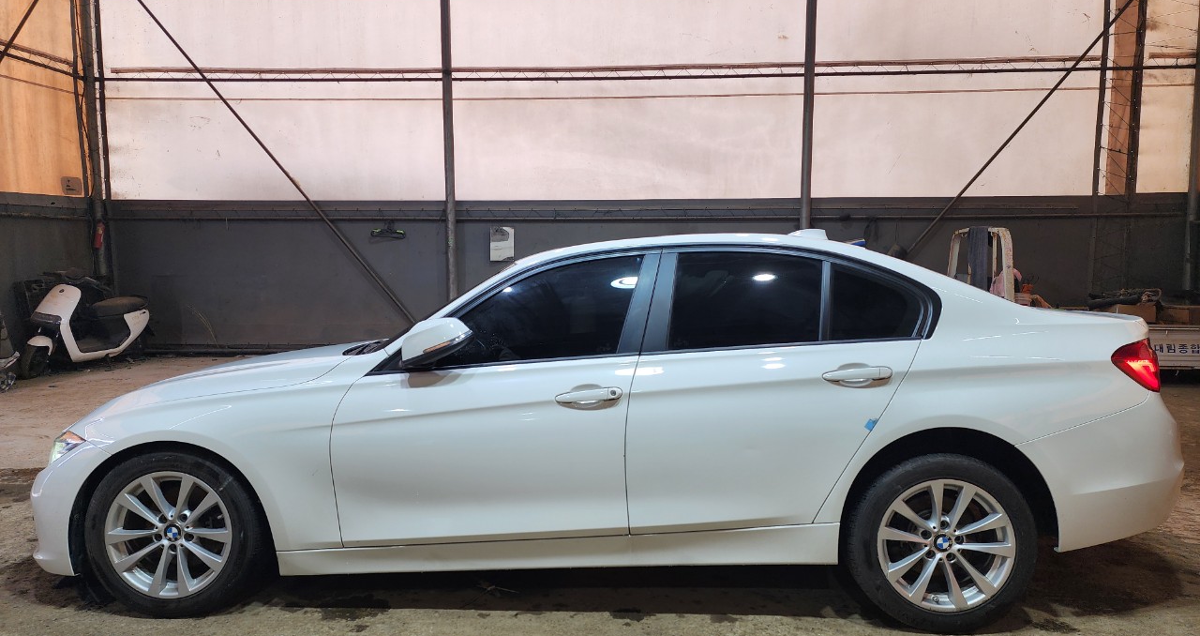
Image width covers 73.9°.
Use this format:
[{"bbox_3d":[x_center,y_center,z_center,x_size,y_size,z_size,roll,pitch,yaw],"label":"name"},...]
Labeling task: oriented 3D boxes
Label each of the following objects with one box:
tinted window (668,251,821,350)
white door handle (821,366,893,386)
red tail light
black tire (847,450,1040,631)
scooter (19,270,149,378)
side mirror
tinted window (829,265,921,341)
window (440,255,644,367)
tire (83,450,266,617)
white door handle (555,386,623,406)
[{"bbox_3d":[0.544,-0.065,2.964,0.587,0.392,0.050,0,-21,2],"label":"tinted window"},{"bbox_3d":[0.899,0.196,2.785,0.242,0.052,0.055,-7,5,3],"label":"white door handle"},{"bbox_3d":[1.927,0.164,2.877,0.290,0.190,0.250,0,6,2],"label":"red tail light"},{"bbox_3d":[1.221,0.794,2.901,0.655,0.655,0.225,0,6,2],"label":"black tire"},{"bbox_3d":[-5.642,0.024,8.797,0.680,1.060,1.640,1,6,8],"label":"scooter"},{"bbox_3d":[-0.580,0.092,2.841,0.244,0.179,0.150,1,6,9],"label":"side mirror"},{"bbox_3d":[1.011,-0.058,2.955,0.344,0.297,0.050,0,-21,2],"label":"tinted window"},{"bbox_3d":[-0.218,-0.029,2.982,0.769,0.448,0.050,0,-21,2],"label":"window"},{"bbox_3d":[-1.585,0.790,3.041,0.655,0.655,0.225,0,6,2],"label":"tire"},{"bbox_3d":[-0.038,0.274,2.828,0.238,0.052,0.055,-7,5,3],"label":"white door handle"}]

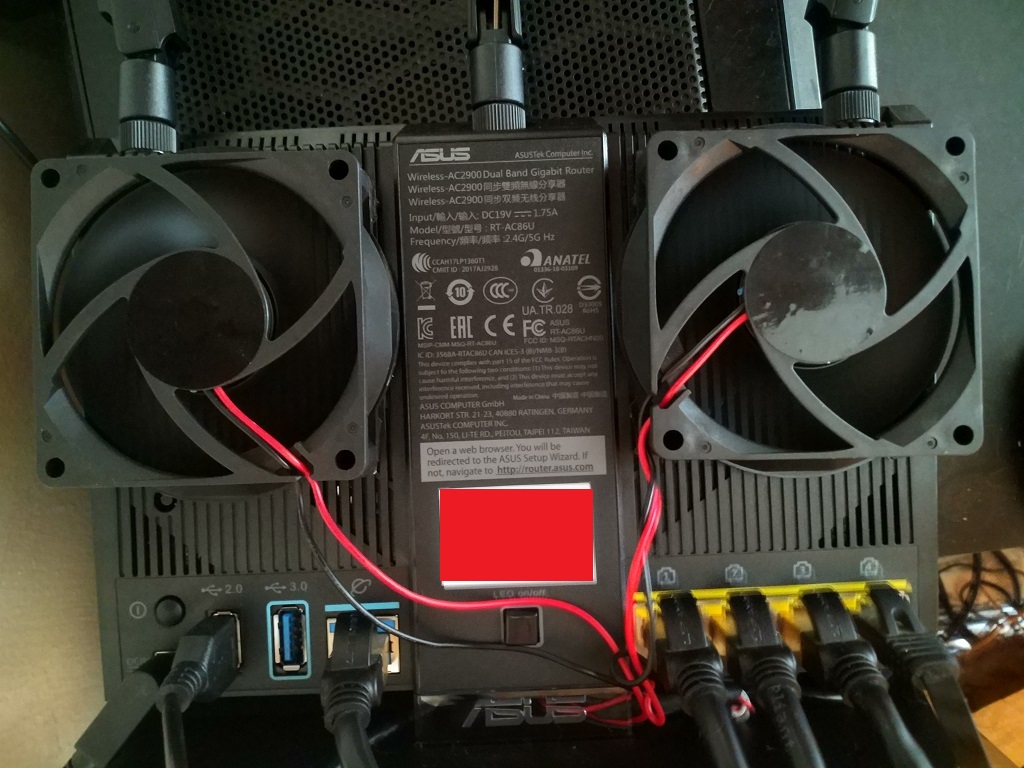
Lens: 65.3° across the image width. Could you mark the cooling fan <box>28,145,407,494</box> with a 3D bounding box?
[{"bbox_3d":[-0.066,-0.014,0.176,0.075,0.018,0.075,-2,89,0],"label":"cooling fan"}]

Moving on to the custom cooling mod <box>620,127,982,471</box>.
[{"bbox_3d":[0.064,-0.019,0.176,0.075,0.018,0.075,-1,89,0],"label":"custom cooling mod"}]

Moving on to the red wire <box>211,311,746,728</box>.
[{"bbox_3d":[-0.007,0.029,0.171,0.109,0.023,0.086,-2,89,0],"label":"red wire"}]

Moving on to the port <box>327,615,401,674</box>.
[{"bbox_3d":[-0.033,0.058,0.184,0.016,0.013,0.013,-2,92,0],"label":"port"}]

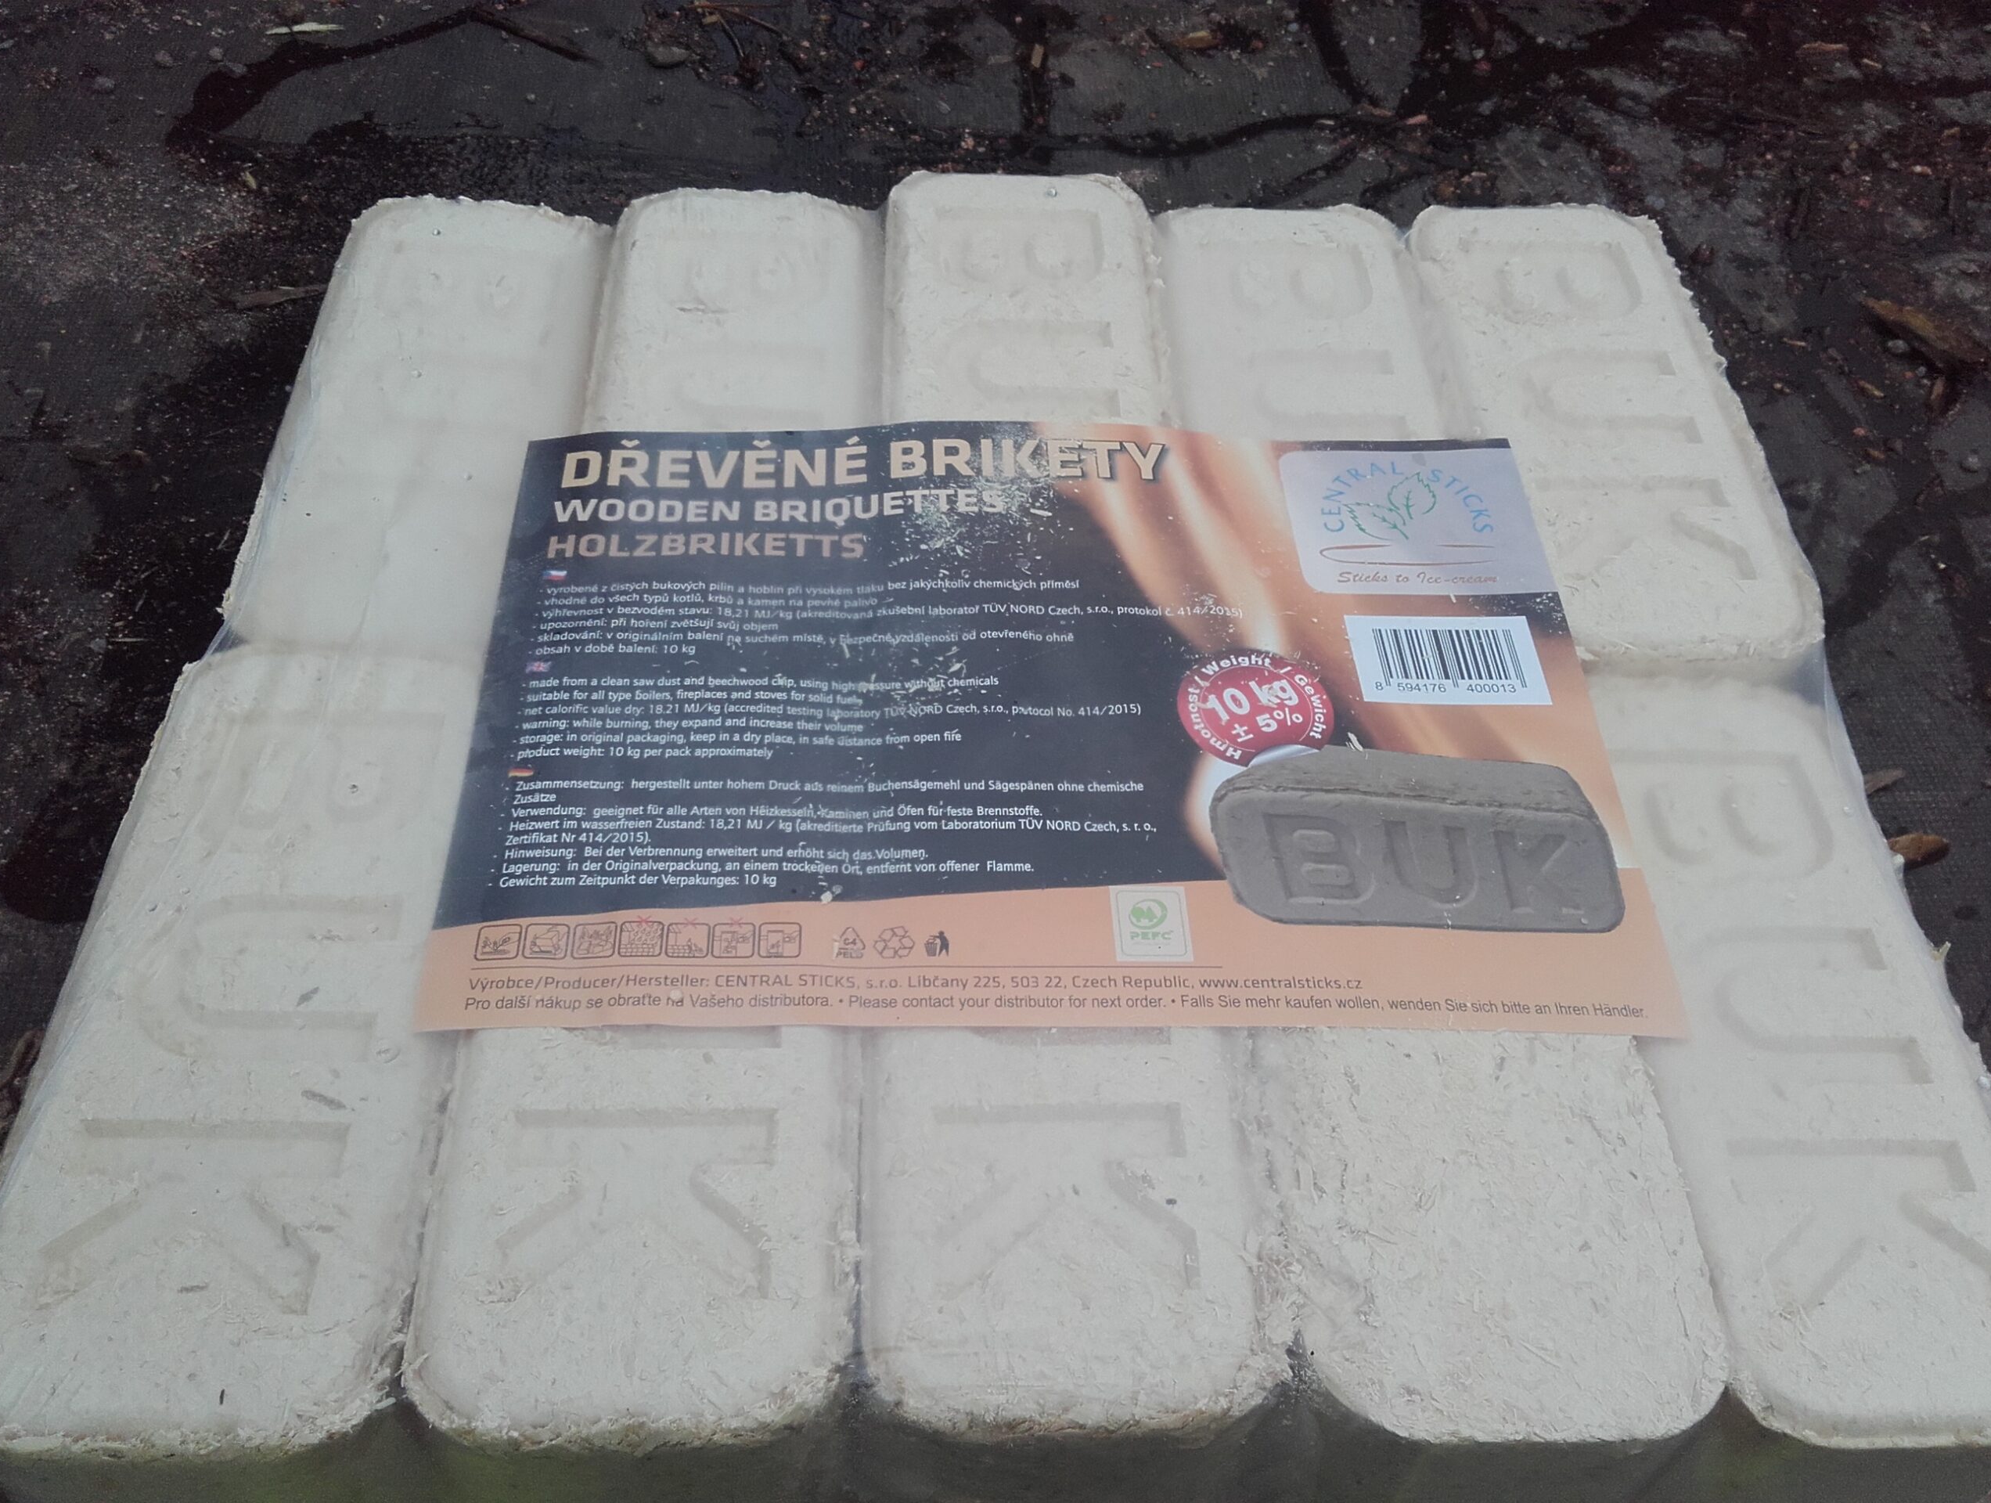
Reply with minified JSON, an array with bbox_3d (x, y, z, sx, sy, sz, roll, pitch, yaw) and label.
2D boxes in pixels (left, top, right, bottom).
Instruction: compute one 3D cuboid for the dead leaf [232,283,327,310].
[{"bbox_3d":[-0.220,-0.142,0.558,0.033,0.005,0.009,-11,53,-11],"label":"dead leaf"}]

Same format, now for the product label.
[{"bbox_3d":[0.009,-0.012,0.338,0.211,0.006,0.148,0,51,-3],"label":"product label"}]

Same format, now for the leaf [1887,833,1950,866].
[{"bbox_3d":[0.227,0.024,0.444,0.016,0.005,0.010,0,51,-2],"label":"leaf"}]

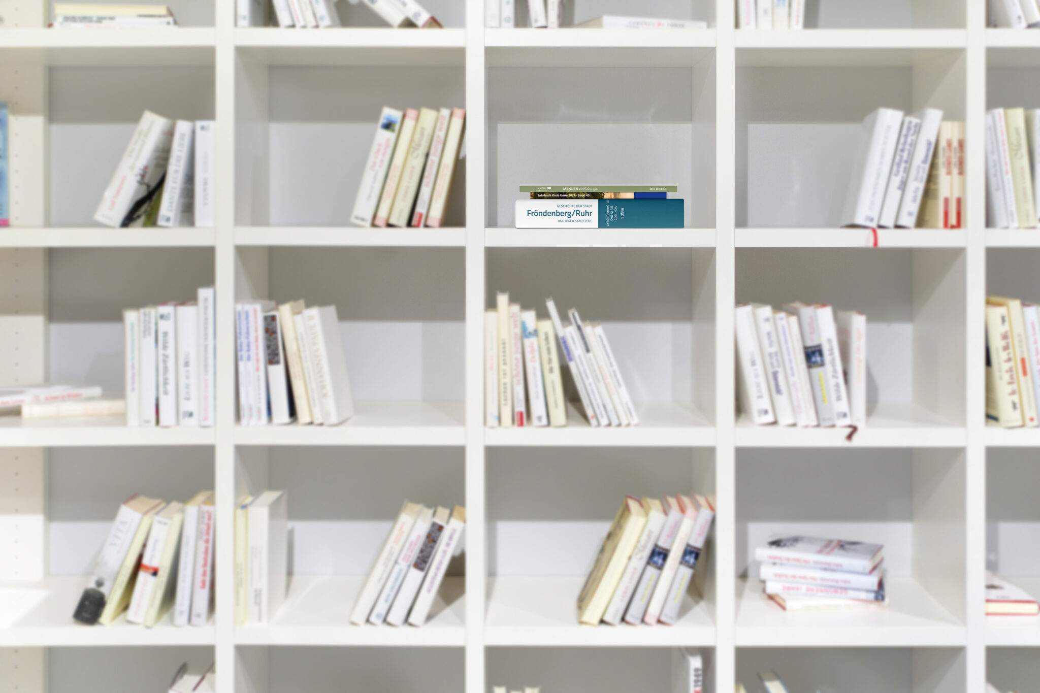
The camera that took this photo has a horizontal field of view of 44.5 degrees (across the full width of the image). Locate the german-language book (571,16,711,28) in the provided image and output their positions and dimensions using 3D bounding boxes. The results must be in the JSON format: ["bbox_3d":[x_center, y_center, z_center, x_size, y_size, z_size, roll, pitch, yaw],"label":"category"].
[{"bbox_3d":[0.224,-0.597,2.406,0.213,0.027,0.140,-1,4,-20],"label":"german-language book"}]

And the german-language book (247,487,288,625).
[{"bbox_3d":[-0.469,0.390,2.364,0.039,0.213,0.148,0,4,2],"label":"german-language book"}]

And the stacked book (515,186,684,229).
[{"bbox_3d":[0.143,-0.257,2.385,0.302,0.077,0.210,0,4,0],"label":"stacked book"}]

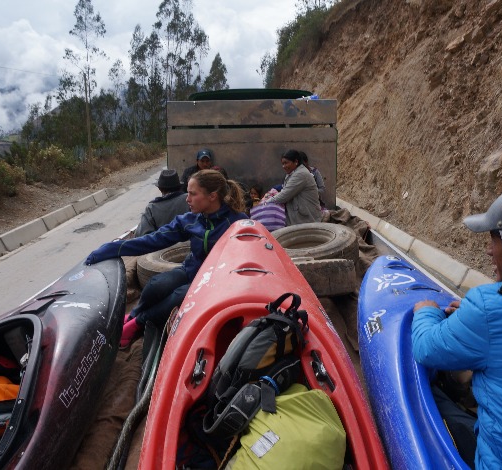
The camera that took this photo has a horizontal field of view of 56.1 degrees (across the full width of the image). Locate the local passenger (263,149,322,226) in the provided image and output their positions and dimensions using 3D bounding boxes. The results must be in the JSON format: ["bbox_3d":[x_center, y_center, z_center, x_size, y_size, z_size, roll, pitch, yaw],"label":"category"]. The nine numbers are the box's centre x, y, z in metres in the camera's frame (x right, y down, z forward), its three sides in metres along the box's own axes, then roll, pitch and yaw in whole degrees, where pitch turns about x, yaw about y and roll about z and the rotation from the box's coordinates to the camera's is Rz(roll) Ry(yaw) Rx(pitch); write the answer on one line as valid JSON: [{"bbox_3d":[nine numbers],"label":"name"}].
[{"bbox_3d":[0.415,-0.388,4.658,0.660,0.900,0.460,-3,10,-14],"label":"local passenger"}]

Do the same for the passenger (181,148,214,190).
[{"bbox_3d":[-0.526,-0.506,5.414,0.520,0.950,0.600,0,10,0],"label":"passenger"}]

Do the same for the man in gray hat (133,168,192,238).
[{"bbox_3d":[-0.681,-0.175,4.470,0.530,0.900,0.620,4,11,21],"label":"man in gray hat"}]

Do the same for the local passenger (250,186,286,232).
[{"bbox_3d":[0.145,-0.234,4.700,0.420,0.600,0.450,3,10,17],"label":"local passenger"}]

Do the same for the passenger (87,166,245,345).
[{"bbox_3d":[-0.444,0.095,2.420,0.740,0.850,0.680,-9,13,-40],"label":"passenger"}]

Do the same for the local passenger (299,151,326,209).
[{"bbox_3d":[0.632,-0.469,5.224,0.450,0.900,0.520,4,11,24],"label":"local passenger"}]

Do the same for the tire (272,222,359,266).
[{"bbox_3d":[0.516,0.147,4.112,0.830,0.230,0.830,-8,21,0],"label":"tire"}]

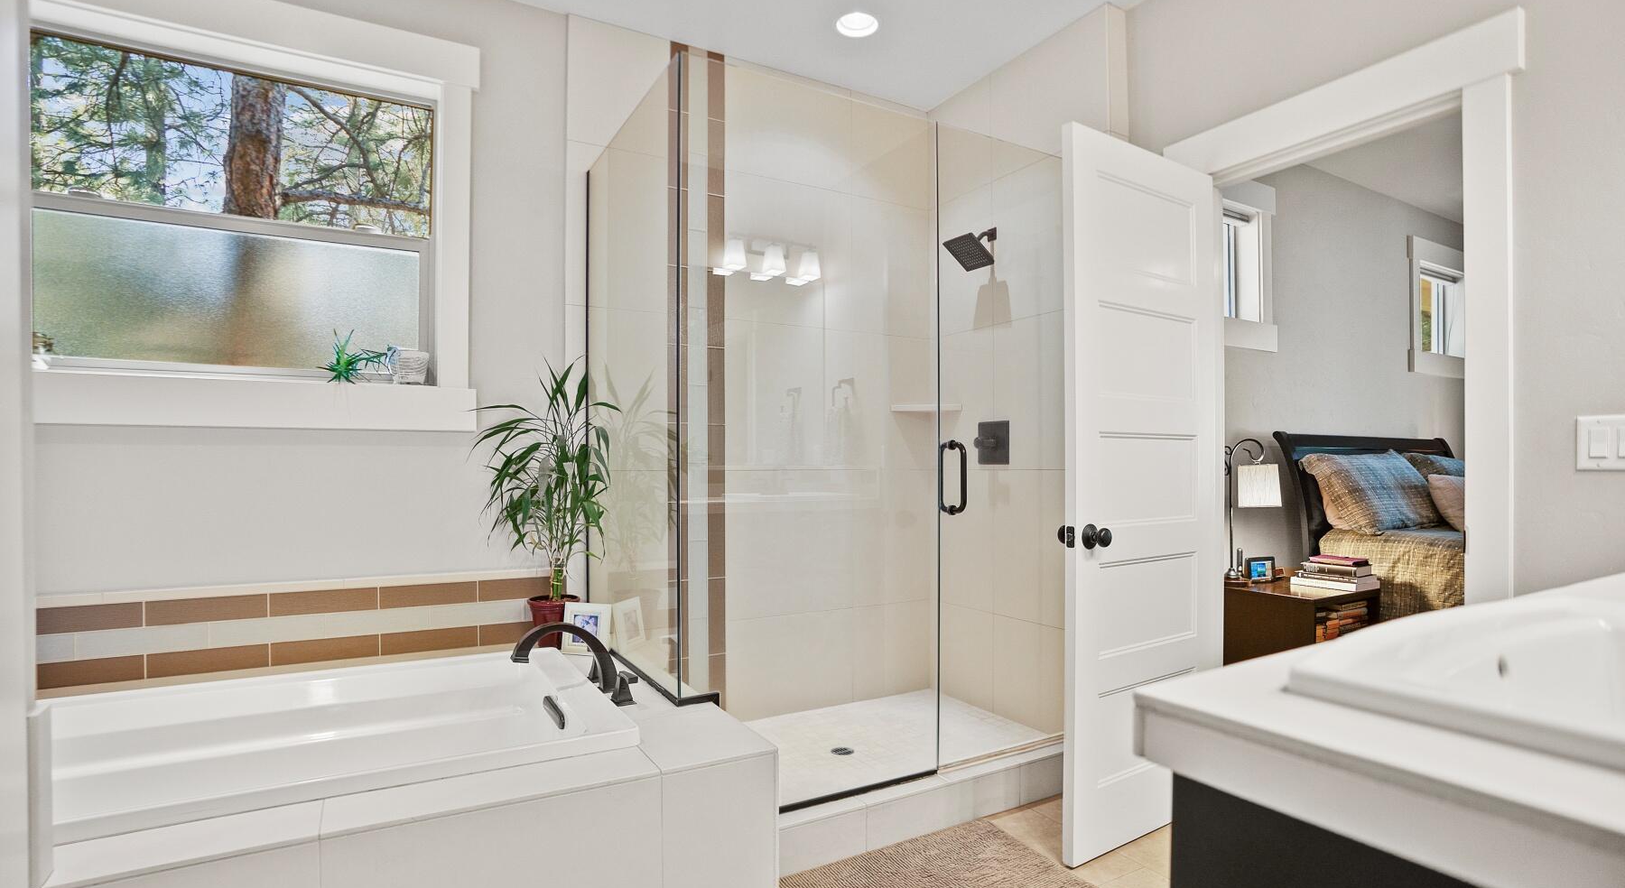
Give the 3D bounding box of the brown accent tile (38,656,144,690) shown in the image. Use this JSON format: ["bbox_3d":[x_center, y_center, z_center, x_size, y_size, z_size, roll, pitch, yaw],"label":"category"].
[{"bbox_3d":[-2.075,0.651,2.051,0.270,0.073,0.010,0,0,-28],"label":"brown accent tile"}]

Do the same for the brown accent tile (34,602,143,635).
[{"bbox_3d":[-2.077,0.496,2.049,0.270,0.073,0.010,0,0,-28],"label":"brown accent tile"}]

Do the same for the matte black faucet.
[{"bbox_3d":[-0.648,0.587,1.960,0.290,0.200,0.265,1,-1,-31],"label":"matte black faucet"}]

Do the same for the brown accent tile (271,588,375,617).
[{"bbox_3d":[-1.572,0.510,2.333,0.291,0.072,0.011,1,-1,-27],"label":"brown accent tile"}]

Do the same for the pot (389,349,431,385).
[{"bbox_3d":[-1.388,-0.263,2.490,0.120,0.120,0.105,0,0,-28],"label":"pot"}]

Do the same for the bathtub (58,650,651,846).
[{"bbox_3d":[-1.278,0.902,1.685,1.550,0.480,0.842,0,0,-28],"label":"bathtub"}]

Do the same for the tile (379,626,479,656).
[{"bbox_3d":[-1.301,0.671,2.466,0.293,0.072,0.011,1,-1,-27],"label":"tile"}]

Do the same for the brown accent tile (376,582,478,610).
[{"bbox_3d":[-1.305,0.516,2.466,0.294,0.072,0.011,1,-1,-27],"label":"brown accent tile"}]

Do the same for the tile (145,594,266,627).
[{"bbox_3d":[-1.838,0.505,2.200,0.293,0.072,0.011,1,-1,-27],"label":"tile"}]

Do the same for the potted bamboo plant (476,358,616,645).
[{"bbox_3d":[-0.925,0.200,2.500,0.440,0.980,0.410,0,0,-28],"label":"potted bamboo plant"}]

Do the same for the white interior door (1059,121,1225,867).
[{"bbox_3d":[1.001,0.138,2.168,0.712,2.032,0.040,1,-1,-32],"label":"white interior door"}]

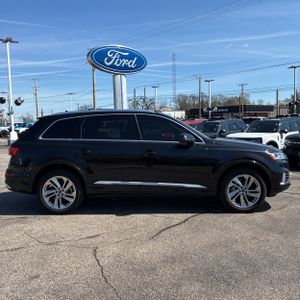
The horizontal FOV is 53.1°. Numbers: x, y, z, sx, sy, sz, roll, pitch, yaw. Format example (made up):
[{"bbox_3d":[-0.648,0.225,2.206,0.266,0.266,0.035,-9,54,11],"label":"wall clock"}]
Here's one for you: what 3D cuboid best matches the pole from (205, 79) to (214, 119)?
[{"bbox_3d":[9.123,-6.474,45.655,1.600,8.600,0.500,-1,4,0],"label":"pole"}]

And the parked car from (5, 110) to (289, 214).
[{"bbox_3d":[-0.052,0.097,5.815,5.060,1.740,1.990,-1,4,1],"label":"parked car"}]

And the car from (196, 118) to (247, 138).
[{"bbox_3d":[3.787,-0.814,17.091,4.600,1.750,1.900,-5,6,-42],"label":"car"}]

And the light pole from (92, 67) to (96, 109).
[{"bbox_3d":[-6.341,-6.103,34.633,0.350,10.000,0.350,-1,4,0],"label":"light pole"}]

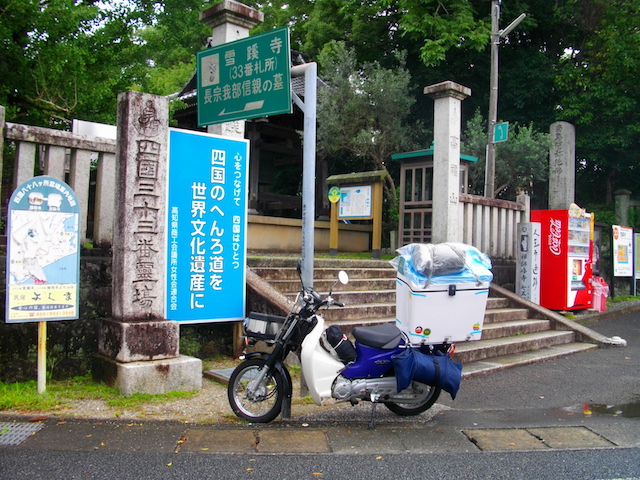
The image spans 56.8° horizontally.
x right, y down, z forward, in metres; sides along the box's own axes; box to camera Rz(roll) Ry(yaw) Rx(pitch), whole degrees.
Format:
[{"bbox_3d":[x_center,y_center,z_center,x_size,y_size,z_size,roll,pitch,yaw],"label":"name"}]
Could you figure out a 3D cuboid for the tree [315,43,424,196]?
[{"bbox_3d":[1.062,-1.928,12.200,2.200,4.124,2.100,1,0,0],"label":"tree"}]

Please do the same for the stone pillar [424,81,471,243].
[{"bbox_3d":[2.101,-1.093,9.627,0.510,2.820,0.510,1,0,-40],"label":"stone pillar"}]

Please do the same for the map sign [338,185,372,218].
[{"bbox_3d":[0.576,-0.622,9.550,0.040,0.485,0.680,1,0,-40],"label":"map sign"}]

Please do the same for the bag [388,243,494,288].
[{"bbox_3d":[0.898,0.183,4.461,0.680,0.250,0.500,-2,9,-8],"label":"bag"}]

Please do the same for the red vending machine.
[{"bbox_3d":[4.672,0.382,11.378,0.950,1.830,0.735,1,0,-37],"label":"red vending machine"}]

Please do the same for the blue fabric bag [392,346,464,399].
[{"bbox_3d":[0.796,0.977,4.380,0.500,0.355,0.210,1,0,-7],"label":"blue fabric bag"}]

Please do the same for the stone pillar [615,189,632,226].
[{"bbox_3d":[7.813,-0.540,15.205,0.370,1.600,0.370,1,0,-40],"label":"stone pillar"}]

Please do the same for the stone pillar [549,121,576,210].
[{"bbox_3d":[5.423,-1.053,13.207,0.420,3.170,0.420,1,0,-40],"label":"stone pillar"}]

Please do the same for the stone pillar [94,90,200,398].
[{"bbox_3d":[-1.603,0.003,5.580,0.730,2.720,0.740,1,0,-40],"label":"stone pillar"}]

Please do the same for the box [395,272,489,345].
[{"bbox_3d":[0.904,0.500,4.509,0.560,0.430,0.460,-2,9,-8],"label":"box"}]

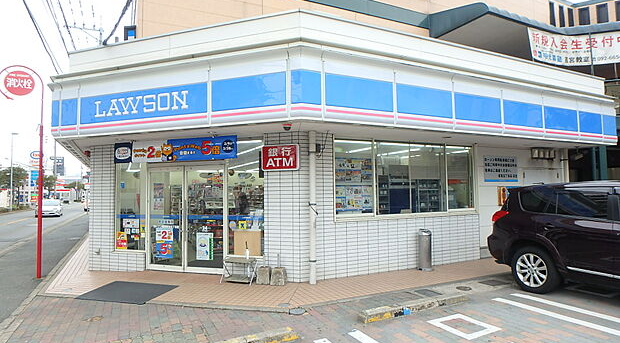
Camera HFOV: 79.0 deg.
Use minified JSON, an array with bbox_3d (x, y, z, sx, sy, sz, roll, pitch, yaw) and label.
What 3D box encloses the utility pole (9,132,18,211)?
[{"bbox_3d":[-31.401,0.070,40.114,0.700,8.320,0.300,1,-3,-26],"label":"utility pole"}]

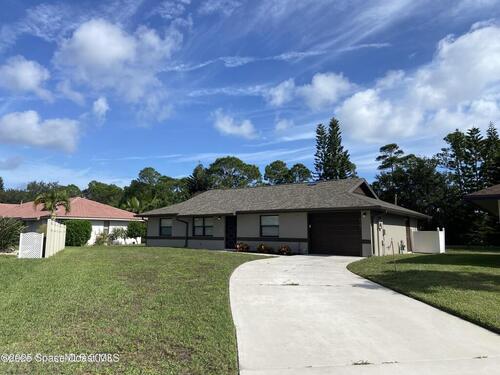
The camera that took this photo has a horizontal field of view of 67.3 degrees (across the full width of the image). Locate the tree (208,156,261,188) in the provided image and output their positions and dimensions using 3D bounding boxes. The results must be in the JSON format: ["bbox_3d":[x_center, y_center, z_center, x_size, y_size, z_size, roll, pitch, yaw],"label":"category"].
[{"bbox_3d":[-2.002,1.290,48.144,6.600,10.690,6.200,0,-6,0],"label":"tree"}]

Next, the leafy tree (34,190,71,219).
[{"bbox_3d":[-13.162,2.153,24.913,2.500,3.930,2.500,0,-6,0],"label":"leafy tree"}]

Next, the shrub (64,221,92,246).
[{"bbox_3d":[-13.889,3.736,30.500,2.356,2.112,2.238,4,-8,-24],"label":"shrub"}]

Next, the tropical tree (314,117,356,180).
[{"bbox_3d":[10.194,-1.189,44.391,5.000,14.800,4.600,0,-6,0],"label":"tropical tree"}]

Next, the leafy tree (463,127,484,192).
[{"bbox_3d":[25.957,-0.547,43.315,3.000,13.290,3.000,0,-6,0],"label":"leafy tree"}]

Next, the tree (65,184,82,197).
[{"bbox_3d":[-25.983,3.460,54.949,3.200,7.850,3.200,0,-6,0],"label":"tree"}]

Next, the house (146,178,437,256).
[{"bbox_3d":[2.149,2.095,27.237,17.800,4.560,12.800,-4,-8,35],"label":"house"}]

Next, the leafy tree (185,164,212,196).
[{"bbox_3d":[-5.530,1.626,40.060,3.200,8.260,3.200,0,-6,0],"label":"leafy tree"}]

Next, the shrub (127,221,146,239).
[{"bbox_3d":[-9.931,3.867,33.000,1.845,1.933,1.845,2,-7,-17],"label":"shrub"}]

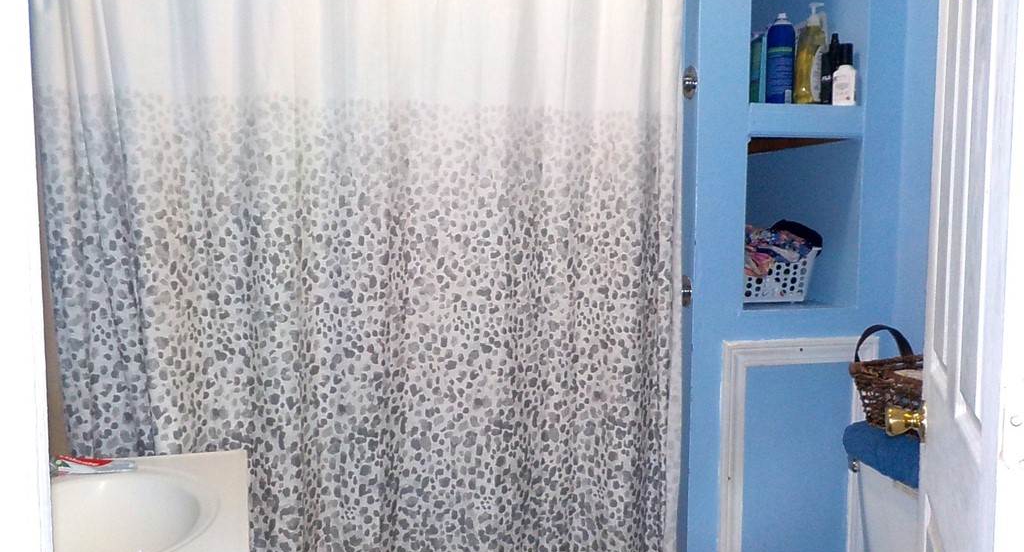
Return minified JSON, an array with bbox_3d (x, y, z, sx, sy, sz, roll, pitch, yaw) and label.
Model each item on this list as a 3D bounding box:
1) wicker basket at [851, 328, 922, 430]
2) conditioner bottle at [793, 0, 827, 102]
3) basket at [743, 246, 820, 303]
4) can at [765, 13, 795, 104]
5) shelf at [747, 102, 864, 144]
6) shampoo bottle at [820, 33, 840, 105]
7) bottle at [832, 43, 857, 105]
[{"bbox_3d":[0.892,0.228,1.818,0.240,0.212,0.280,-2,6,-28],"label":"wicker basket"},{"bbox_3d":[0.700,-0.517,2.089,0.066,0.243,0.053,-3,6,-32],"label":"conditioner bottle"},{"bbox_3d":[0.625,-0.012,2.312,0.252,0.136,0.230,-1,5,-10],"label":"basket"},{"bbox_3d":[0.623,-0.501,2.061,0.065,0.214,0.065,2,5,18],"label":"can"},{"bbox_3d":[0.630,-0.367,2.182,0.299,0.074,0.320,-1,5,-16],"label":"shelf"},{"bbox_3d":[0.763,-0.489,2.121,0.052,0.180,0.042,1,5,3],"label":"shampoo bottle"},{"bbox_3d":[0.781,-0.470,2.083,0.053,0.150,0.040,1,5,13],"label":"bottle"}]

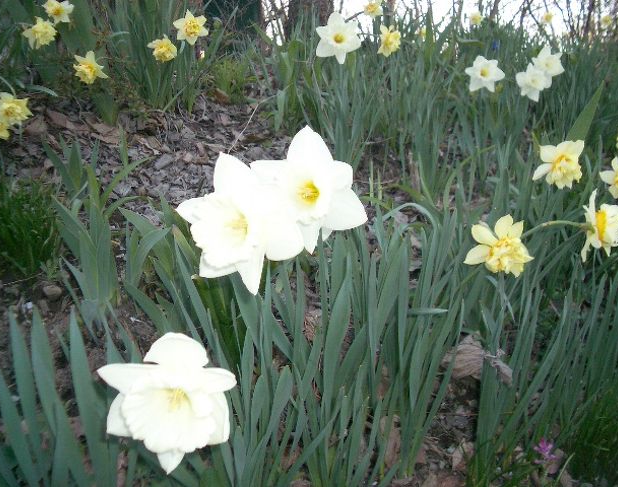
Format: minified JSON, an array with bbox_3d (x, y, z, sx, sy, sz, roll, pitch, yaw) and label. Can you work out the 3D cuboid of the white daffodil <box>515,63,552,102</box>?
[{"bbox_3d":[0.530,-0.380,1.550,0.090,0.092,0.050,11,29,28],"label":"white daffodil"}]

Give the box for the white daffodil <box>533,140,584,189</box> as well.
[{"bbox_3d":[0.387,-0.123,1.020,0.083,0.078,0.052,1,32,4],"label":"white daffodil"}]

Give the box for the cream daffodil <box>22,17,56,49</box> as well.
[{"bbox_3d":[-0.595,-0.466,1.450,0.068,0.068,0.048,-13,18,-29],"label":"cream daffodil"}]

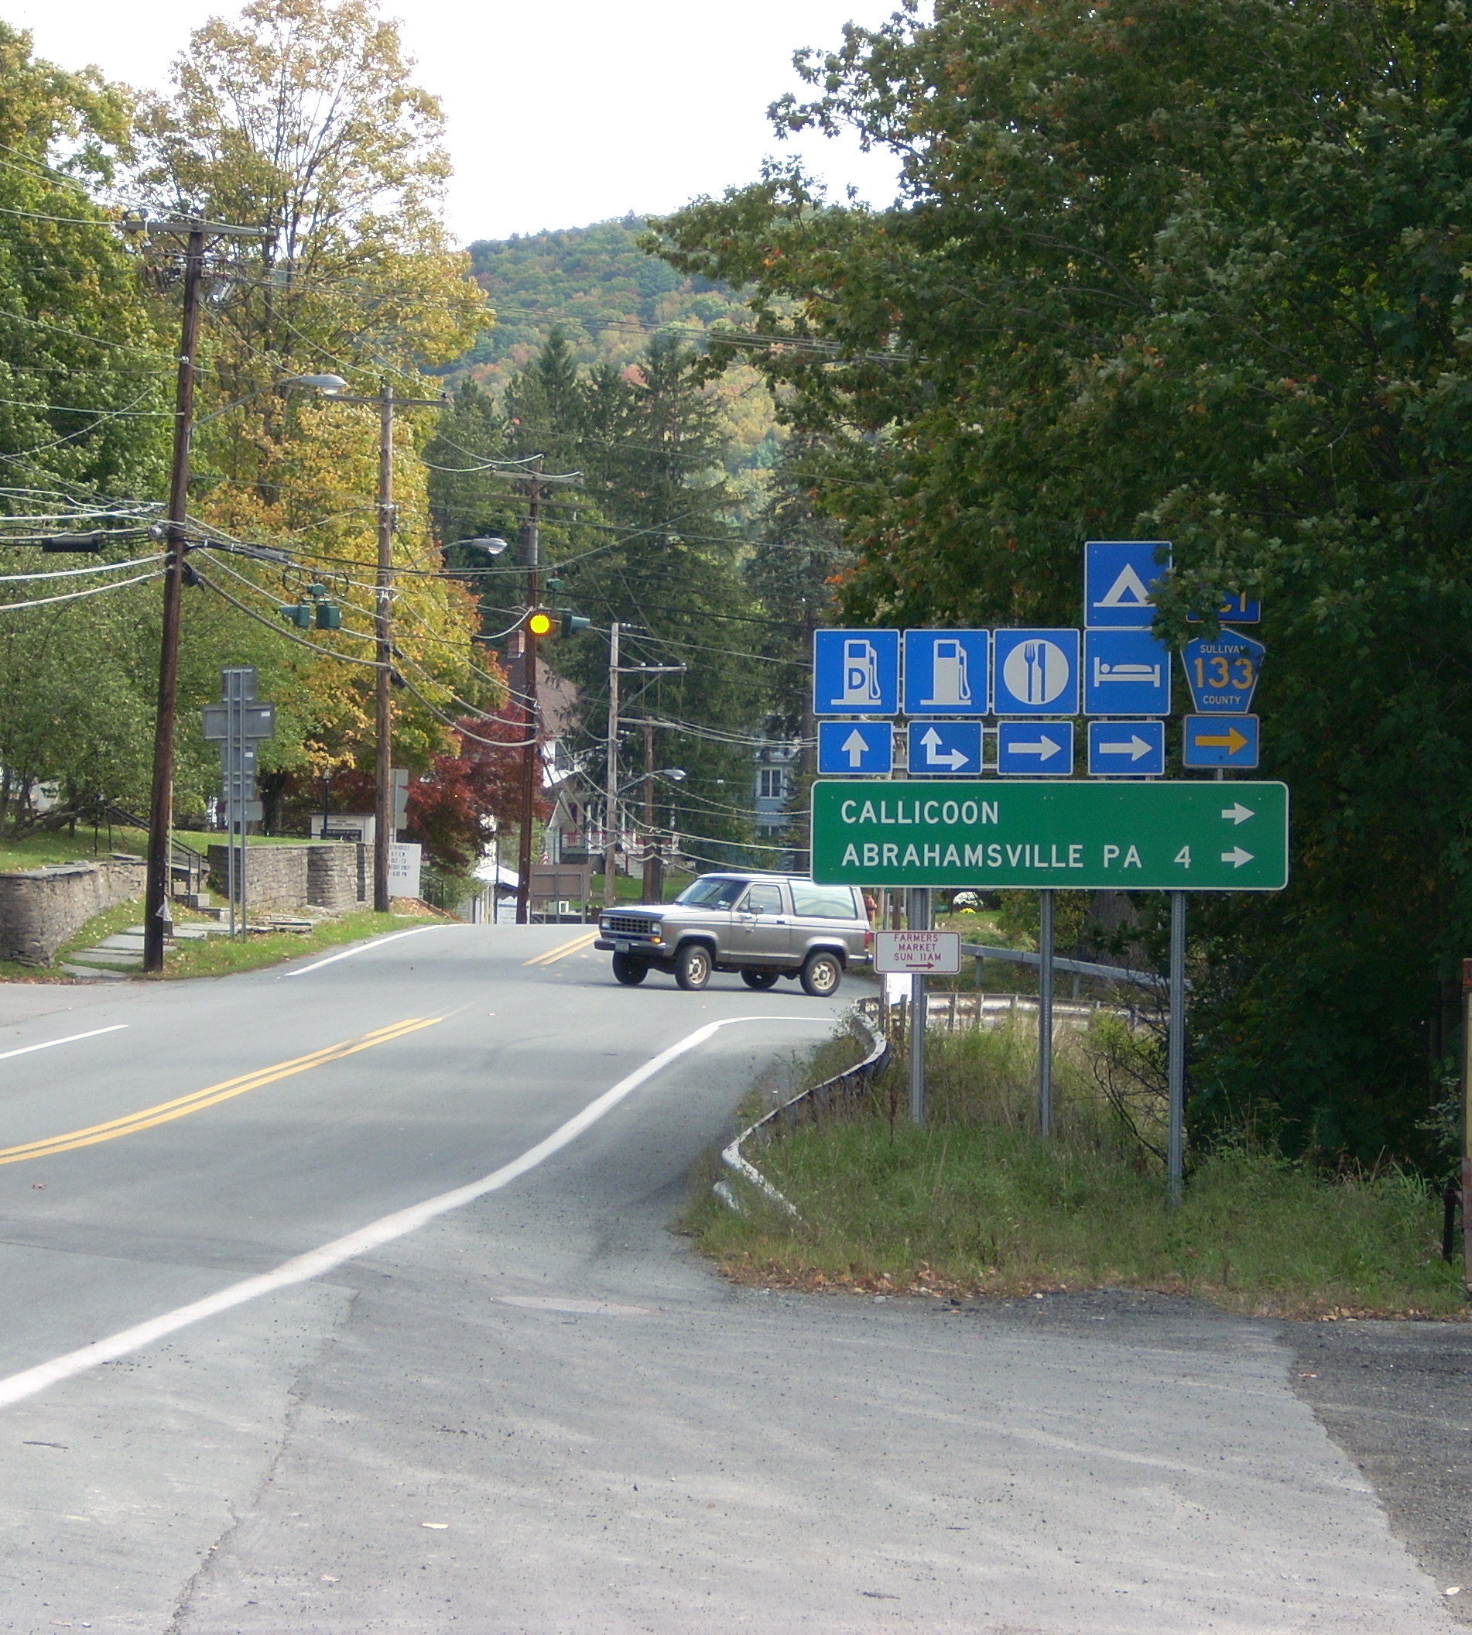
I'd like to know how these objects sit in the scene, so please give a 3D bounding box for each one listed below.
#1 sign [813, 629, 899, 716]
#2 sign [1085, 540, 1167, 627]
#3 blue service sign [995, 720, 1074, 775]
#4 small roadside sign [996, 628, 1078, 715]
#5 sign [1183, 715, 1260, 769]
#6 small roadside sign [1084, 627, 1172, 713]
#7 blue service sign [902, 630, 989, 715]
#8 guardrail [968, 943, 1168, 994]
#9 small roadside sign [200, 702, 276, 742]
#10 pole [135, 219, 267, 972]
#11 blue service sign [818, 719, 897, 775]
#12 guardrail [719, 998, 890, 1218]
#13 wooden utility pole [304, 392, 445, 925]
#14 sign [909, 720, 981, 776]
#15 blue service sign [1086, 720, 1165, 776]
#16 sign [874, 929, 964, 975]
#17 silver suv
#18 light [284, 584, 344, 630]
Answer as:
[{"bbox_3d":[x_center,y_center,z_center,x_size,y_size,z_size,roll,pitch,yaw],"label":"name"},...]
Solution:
[{"bbox_3d":[0.854,-1.020,49.700,0.610,0.610,0.040,0,0,3],"label":"sign"},{"bbox_3d":[2.767,-1.641,49.736,0.610,0.610,0.030,0,0,10],"label":"sign"},{"bbox_3d":[2.116,-0.490,49.849,0.535,0.381,0.030,0,0,10],"label":"blue service sign"},{"bbox_3d":[2.125,-1.020,49.700,0.610,0.610,0.040,0,0,3],"label":"small roadside sign"},{"bbox_3d":[3.432,-0.535,49.800,0.535,0.382,0.040,0,0,6],"label":"sign"},{"bbox_3d":[2.757,-1.026,49.738,0.610,0.610,0.030,0,0,10],"label":"small roadside sign"},{"bbox_3d":[1.487,-1.026,49.955,0.610,0.610,0.030,0,0,10],"label":"blue service sign"},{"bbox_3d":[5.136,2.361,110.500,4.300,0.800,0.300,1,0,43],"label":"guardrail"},{"bbox_3d":[-8.527,-1.629,121.000,1.220,0.610,0.050,0,0,5],"label":"small roadside sign"},{"bbox_3d":[-8.487,-3.346,107.000,2.300,11.400,0.400,3,0,0],"label":"pole"},{"bbox_3d":[0.848,-0.493,49.800,0.535,0.382,0.040,0,0,6],"label":"blue service sign"},{"bbox_3d":[0.650,2.270,60.000,1.600,0.850,26.000,0,0,3],"label":"guardrail"},{"bbox_3d":[-7.116,-3.397,140.000,2.650,10.500,0.380,0,0,0],"label":"wooden utility pole"},{"bbox_3d":[1.478,-0.486,49.700,0.534,0.381,0.040,0,0,3],"label":"sign"},{"bbox_3d":[2.759,-0.486,49.700,0.534,0.381,0.040,0,0,3],"label":"blue service sign"},{"bbox_3d":[1.284,0.949,49.700,0.610,0.307,0.040,0,0,6],"label":"sign"},{"bbox_3d":[0.030,1.700,103.600,4.000,1.720,1.730,3,0,-39],"label":"silver suv"},{"bbox_3d":[-6.348,-3.148,106.000,0.850,0.690,0.600,0,0,22],"label":"light"}]

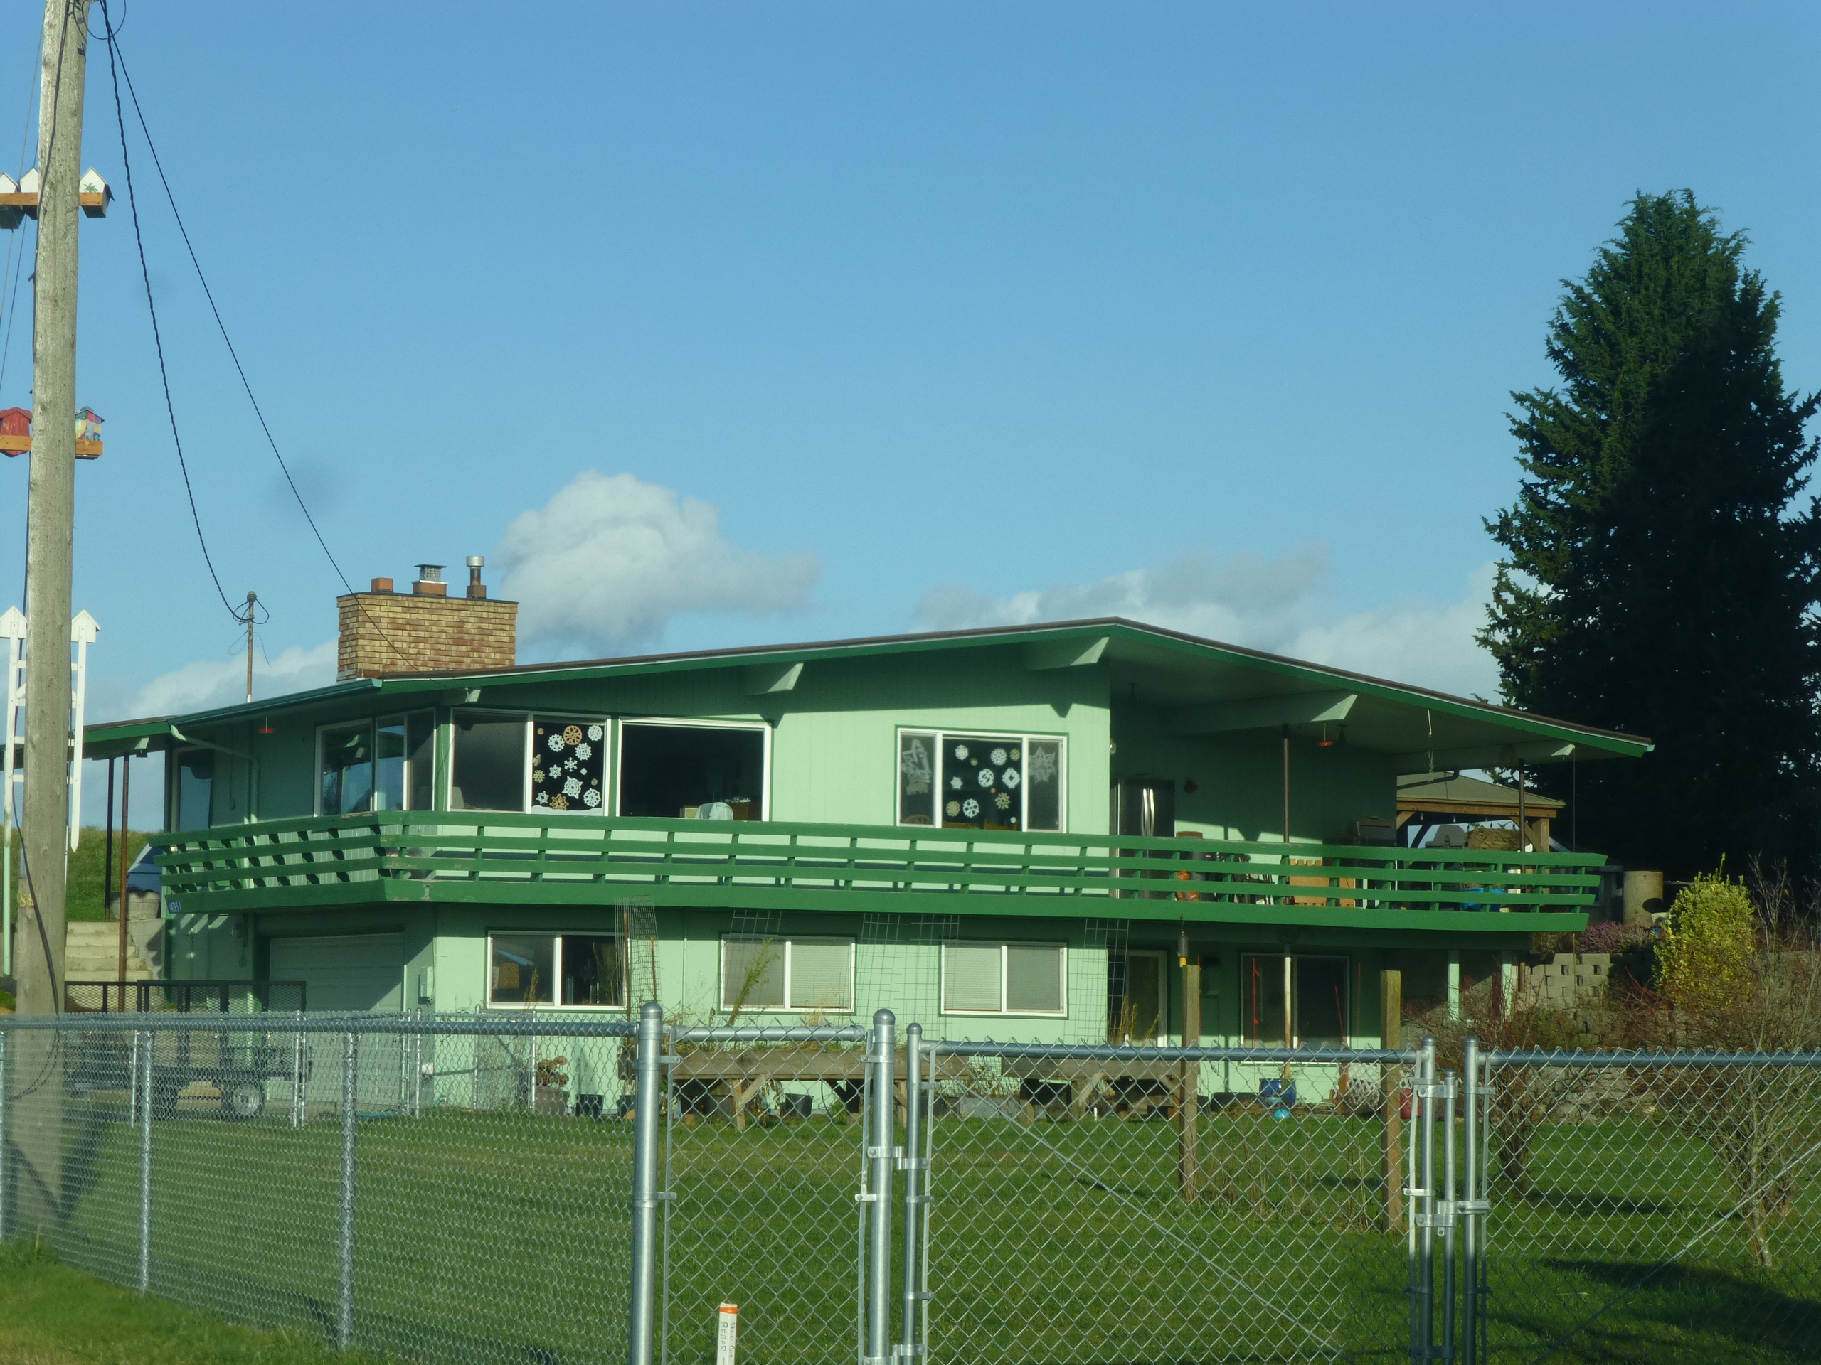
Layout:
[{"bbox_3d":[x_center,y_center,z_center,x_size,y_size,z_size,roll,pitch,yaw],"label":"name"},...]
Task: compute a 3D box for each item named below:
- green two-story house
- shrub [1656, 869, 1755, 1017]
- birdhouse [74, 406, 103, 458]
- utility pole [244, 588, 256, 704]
[{"bbox_3d":[-1.248,2.445,57.449,19.800,6.700,14.600,3,-5,-27],"label":"green two-story house"},{"bbox_3d":[10.783,3.556,56.300,1.350,2.100,1.300,1,-5,0],"label":"shrub"},{"bbox_3d":[-4.808,-1.460,24.300,0.180,0.300,0.200,1,-5,-6],"label":"birdhouse"},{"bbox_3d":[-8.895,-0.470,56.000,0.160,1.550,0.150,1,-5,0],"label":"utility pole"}]

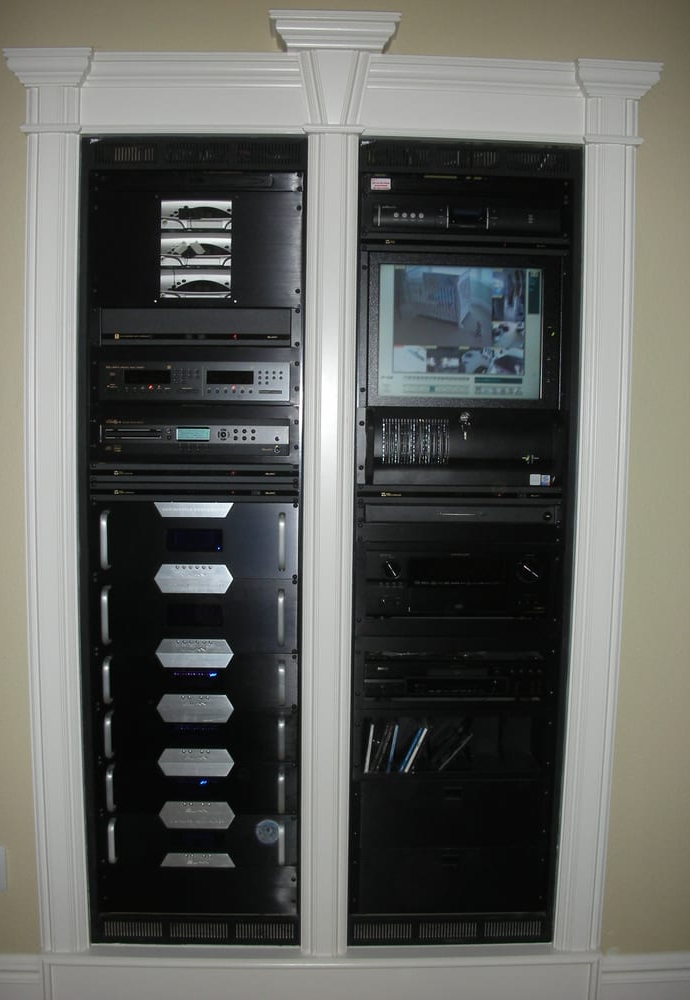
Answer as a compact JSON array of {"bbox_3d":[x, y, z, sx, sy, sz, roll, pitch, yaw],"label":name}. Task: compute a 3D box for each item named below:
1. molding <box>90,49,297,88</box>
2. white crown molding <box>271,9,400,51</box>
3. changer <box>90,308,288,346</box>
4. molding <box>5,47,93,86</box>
[{"bbox_3d":[-0.323,-0.929,2.186,0.463,0.066,0.056,1,5,-2],"label":"molding"},{"bbox_3d":[-0.021,-0.998,2.168,0.283,0.071,0.098,1,5,-2],"label":"white crown molding"},{"bbox_3d":[-0.342,-0.404,2.438,0.442,0.086,0.338,1,5,-2],"label":"changer"},{"bbox_3d":[-0.627,-0.919,2.163,0.197,0.068,0.085,1,5,-2],"label":"molding"}]

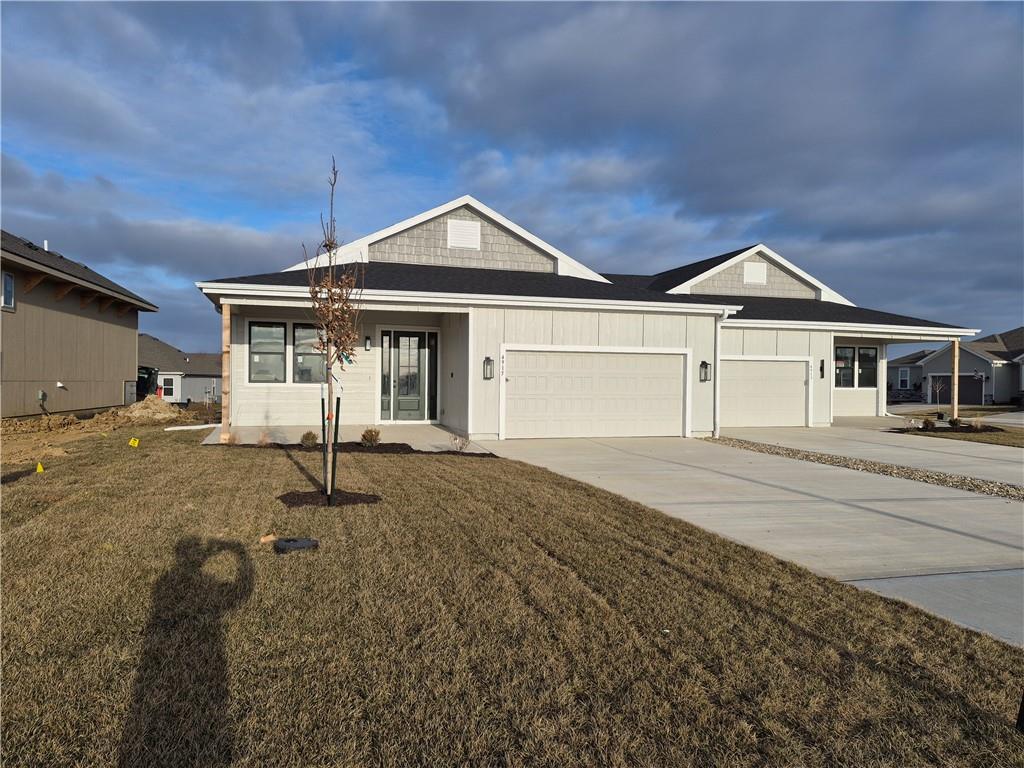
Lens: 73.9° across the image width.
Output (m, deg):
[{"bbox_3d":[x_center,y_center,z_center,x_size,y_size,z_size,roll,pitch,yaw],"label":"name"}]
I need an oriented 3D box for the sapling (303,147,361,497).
[{"bbox_3d":[-2.183,-0.711,8.273,0.730,4.110,0.730,0,0,-15],"label":"sapling"}]

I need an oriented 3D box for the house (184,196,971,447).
[{"bbox_3d":[2.442,-1.924,26.579,24.340,6.570,19.460,0,0,-17],"label":"house"}]

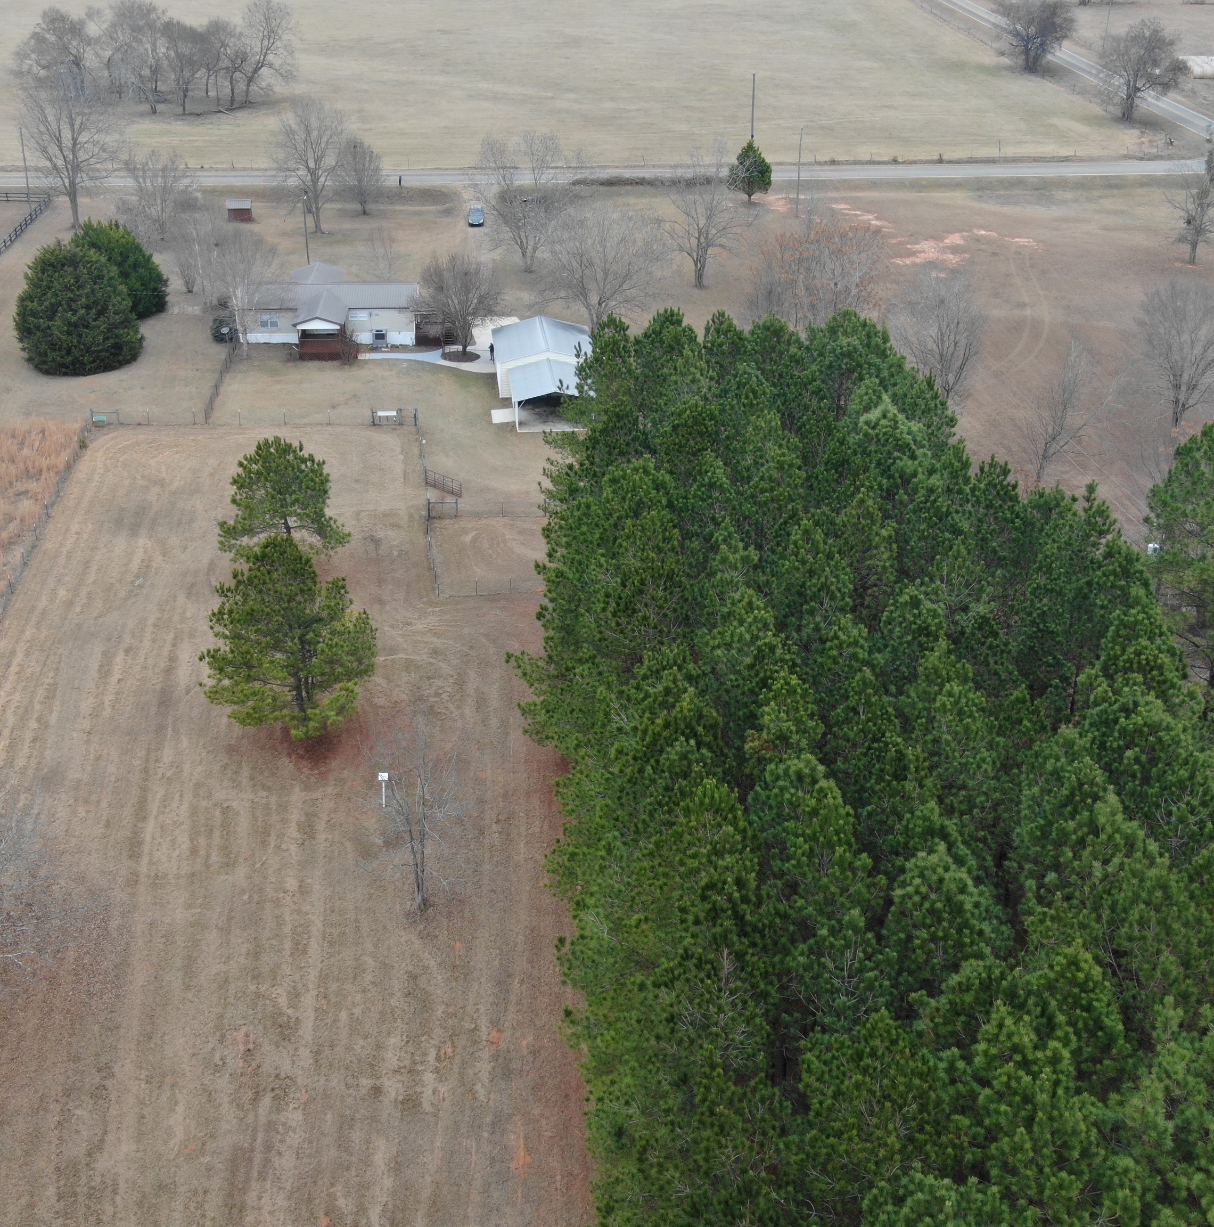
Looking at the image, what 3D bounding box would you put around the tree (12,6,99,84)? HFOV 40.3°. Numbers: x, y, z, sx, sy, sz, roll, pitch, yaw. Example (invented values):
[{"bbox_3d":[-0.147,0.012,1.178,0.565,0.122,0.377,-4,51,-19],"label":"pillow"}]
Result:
[{"bbox_3d":[-85.310,-86.990,256.430,13.460,13.570,13.050,0,25,0],"label":"tree"}]

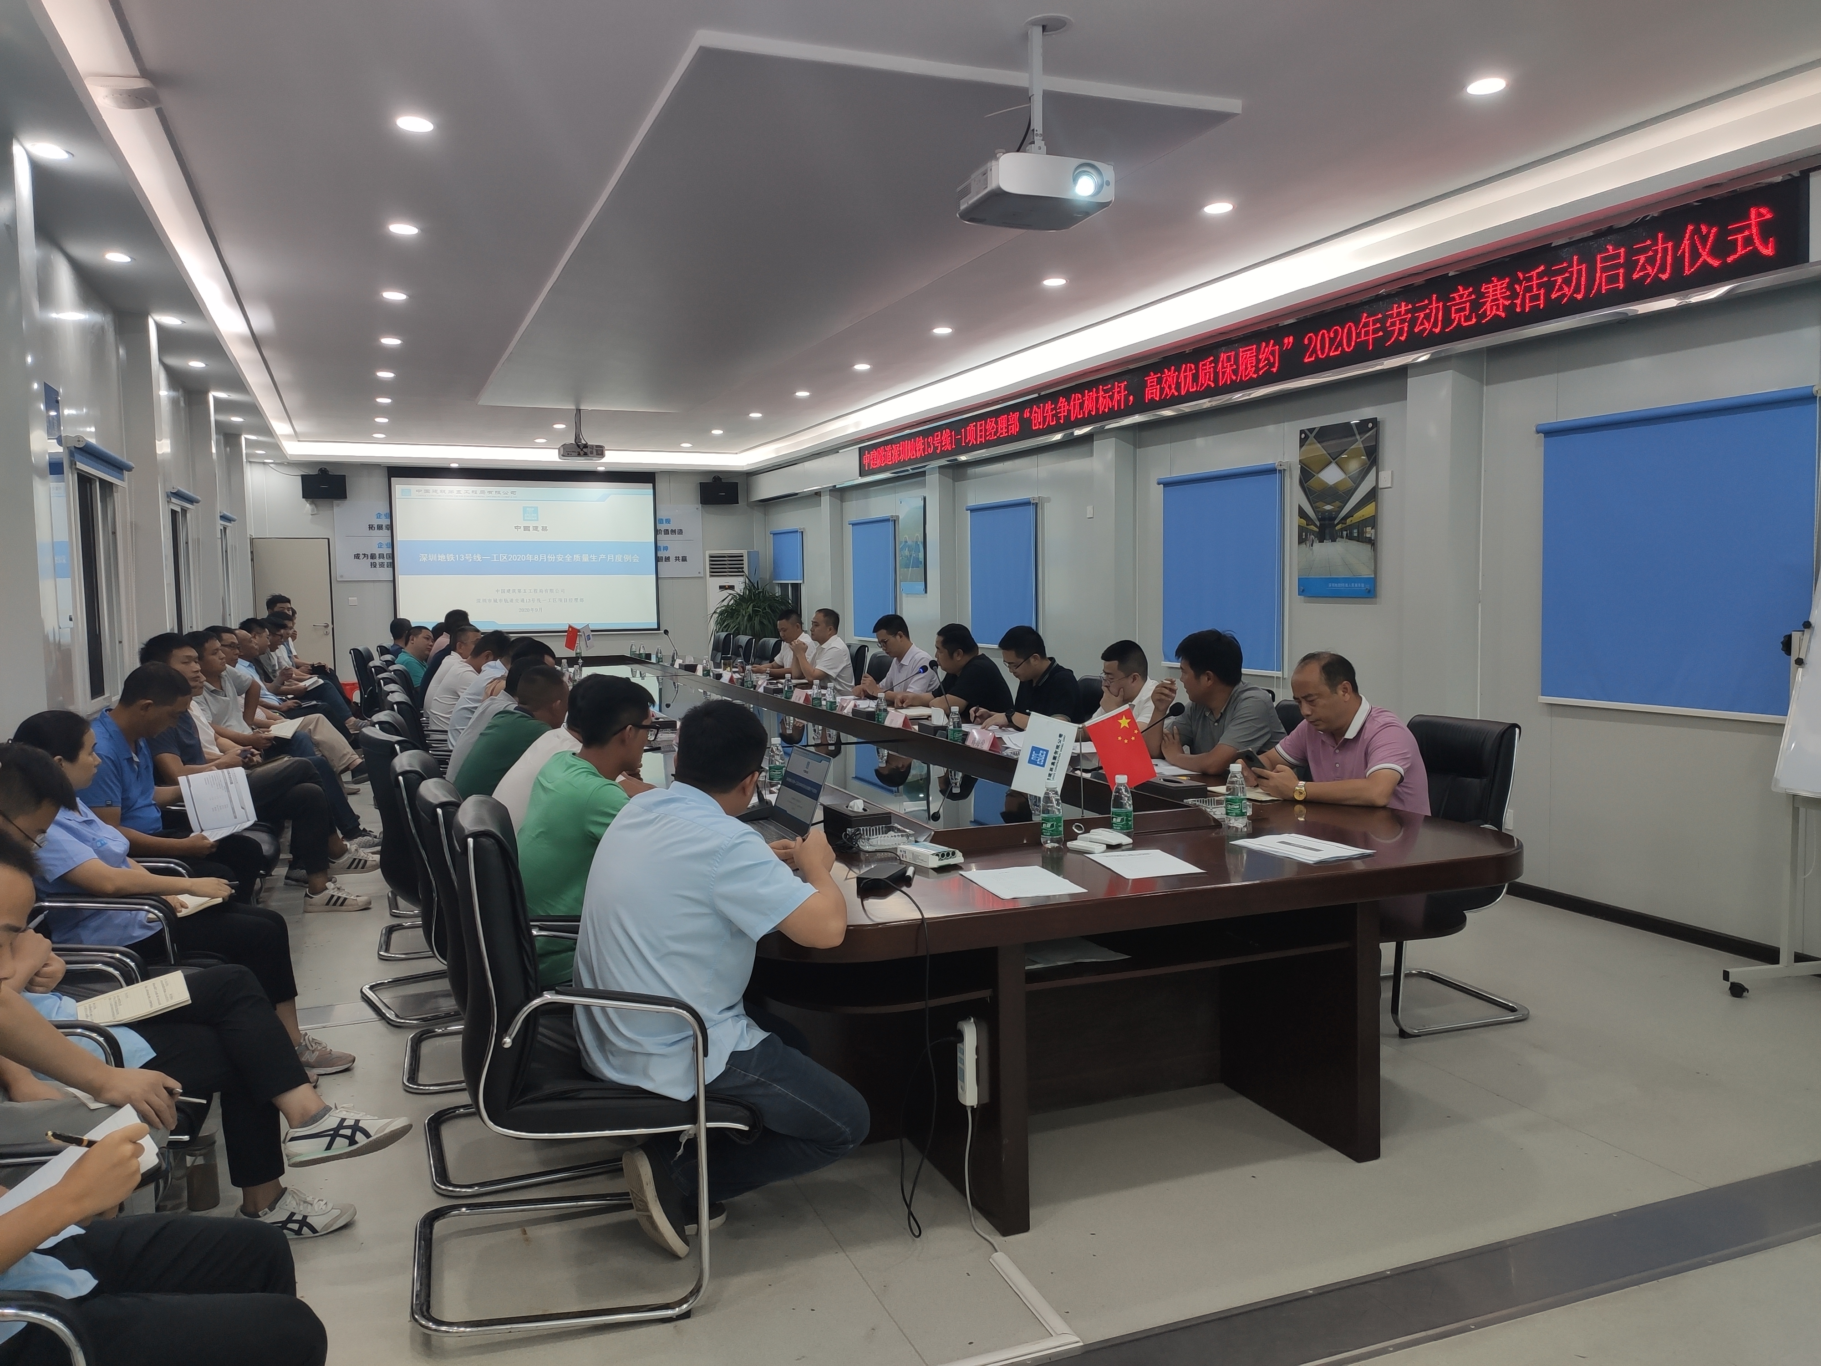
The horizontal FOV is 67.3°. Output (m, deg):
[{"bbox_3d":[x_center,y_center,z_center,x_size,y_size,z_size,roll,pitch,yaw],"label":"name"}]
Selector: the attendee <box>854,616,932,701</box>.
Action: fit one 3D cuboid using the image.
[{"bbox_3d":[-0.111,0.216,8.500,0.700,1.290,0.540,-2,4,-17],"label":"attendee"}]

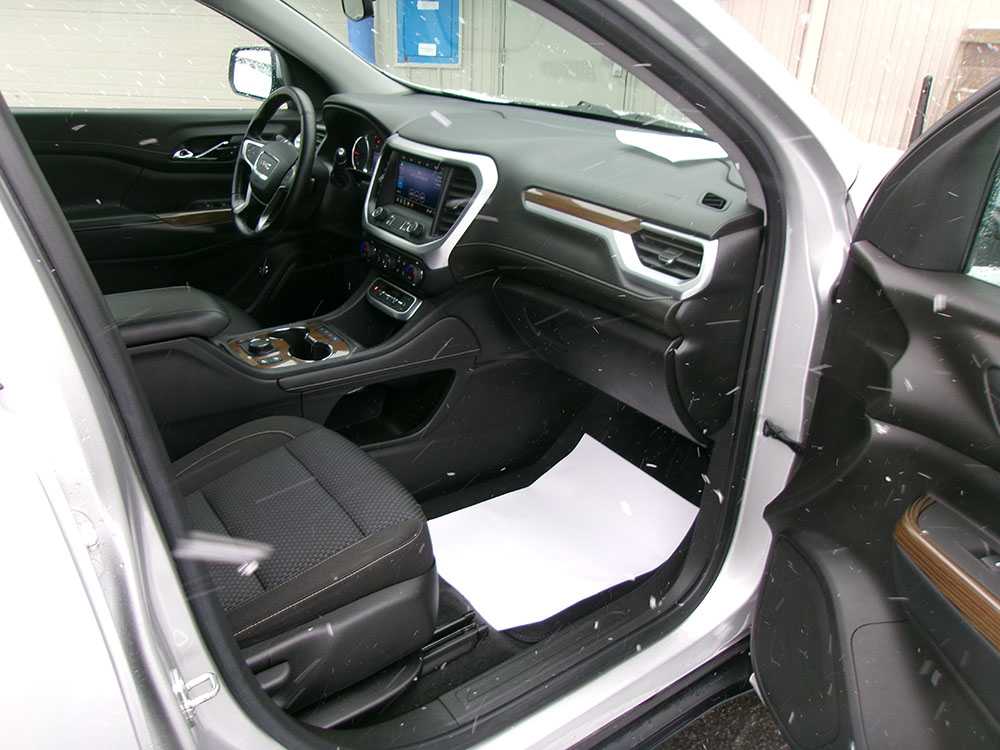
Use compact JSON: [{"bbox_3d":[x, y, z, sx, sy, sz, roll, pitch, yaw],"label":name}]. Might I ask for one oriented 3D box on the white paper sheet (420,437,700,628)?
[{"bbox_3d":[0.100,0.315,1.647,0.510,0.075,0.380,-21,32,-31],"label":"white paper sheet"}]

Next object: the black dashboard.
[{"bbox_3d":[-0.007,-0.363,1.890,0.530,0.560,1.440,-15,29,-34],"label":"black dashboard"}]

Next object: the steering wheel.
[{"bbox_3d":[-0.531,-0.507,1.892,0.110,0.370,0.370,13,12,-42],"label":"steering wheel"}]

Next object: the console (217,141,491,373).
[{"bbox_3d":[-0.314,-0.270,1.660,0.560,0.450,0.340,-15,29,-34],"label":"console"}]

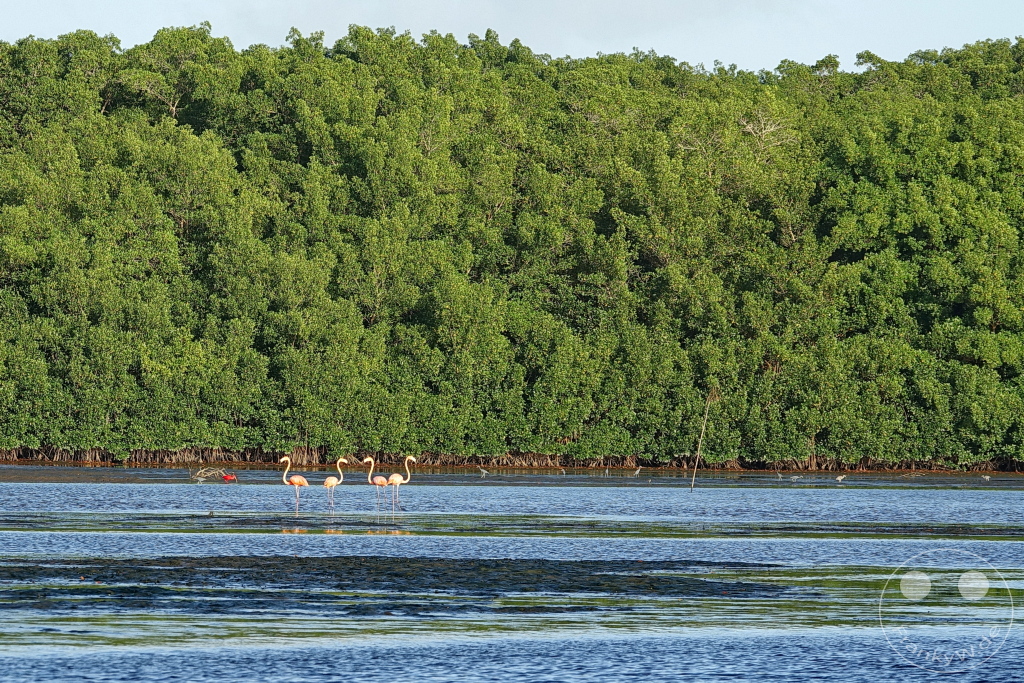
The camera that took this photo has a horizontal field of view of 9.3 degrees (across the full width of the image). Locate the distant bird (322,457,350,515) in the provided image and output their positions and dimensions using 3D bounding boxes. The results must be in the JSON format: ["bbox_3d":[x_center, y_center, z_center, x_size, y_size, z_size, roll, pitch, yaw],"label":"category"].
[{"bbox_3d":[-3.589,2.979,128.500,0.540,1.220,0.250,0,-1,-22],"label":"distant bird"}]

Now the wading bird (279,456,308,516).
[{"bbox_3d":[-4.438,2.979,128.500,0.590,1.250,0.250,0,-1,5],"label":"wading bird"}]

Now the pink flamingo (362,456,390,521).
[{"bbox_3d":[-2.758,3.007,127.500,0.540,1.320,0.250,0,-1,20],"label":"pink flamingo"}]

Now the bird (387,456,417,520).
[{"bbox_3d":[-2.226,3.002,127.500,0.580,1.330,0.250,0,-1,-8],"label":"bird"}]

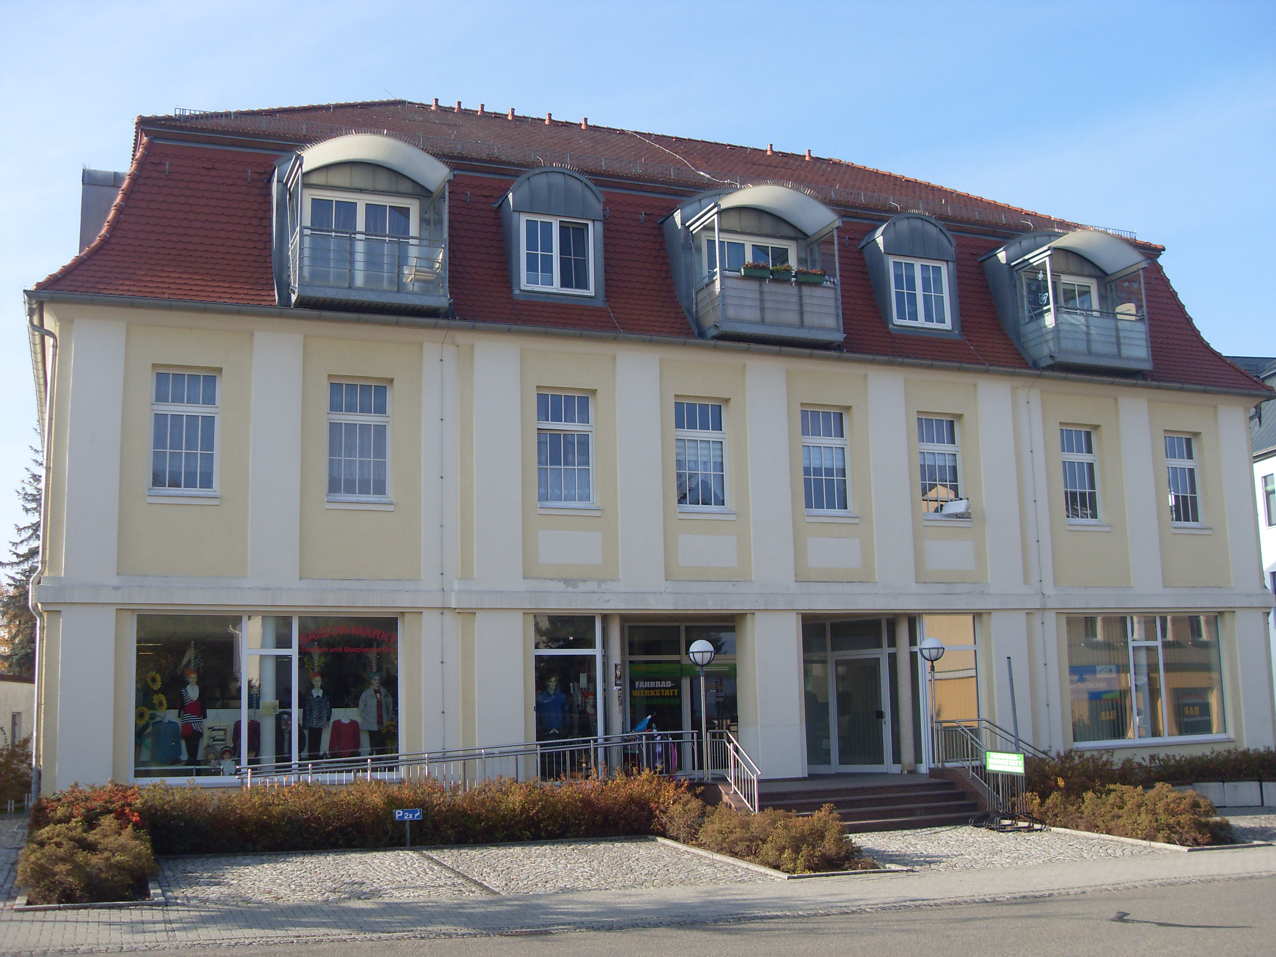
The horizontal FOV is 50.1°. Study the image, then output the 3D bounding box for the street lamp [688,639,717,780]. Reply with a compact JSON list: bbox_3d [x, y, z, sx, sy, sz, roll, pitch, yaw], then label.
[{"bbox_3d":[1.063,3.719,21.955,0.460,2.236,0.460,-1,-9,0],"label":"street lamp"}]

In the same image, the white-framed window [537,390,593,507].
[{"bbox_3d":[-1.262,-0.528,23.494,1.054,1.968,0.120,2,-10,-22],"label":"white-framed window"}]

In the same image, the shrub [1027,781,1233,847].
[{"bbox_3d":[7.416,4.906,20.443,1.498,0.835,3.210,2,-10,-22],"label":"shrub"}]

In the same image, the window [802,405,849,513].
[{"bbox_3d":[3.464,-0.357,25.404,1.054,1.959,0.120,2,-10,-22],"label":"window"}]

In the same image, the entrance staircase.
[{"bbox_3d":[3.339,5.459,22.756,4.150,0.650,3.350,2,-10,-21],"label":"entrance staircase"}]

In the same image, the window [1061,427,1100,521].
[{"bbox_3d":[8.960,-0.095,27.810,1.054,1.916,0.120,2,-10,-22],"label":"window"}]

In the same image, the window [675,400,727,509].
[{"bbox_3d":[1.209,-0.476,26.282,1.110,2.120,0.160,2,-10,-21],"label":"window"}]

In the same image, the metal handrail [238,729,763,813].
[{"bbox_3d":[-1.909,4.460,19.983,7.700,1.300,2.200,2,-10,-21],"label":"metal handrail"}]

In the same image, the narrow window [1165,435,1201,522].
[{"bbox_3d":[12.296,0.018,30.833,1.100,2.130,0.160,2,-10,-21],"label":"narrow window"}]

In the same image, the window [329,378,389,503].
[{"bbox_3d":[-4.578,-0.616,22.343,1.054,1.970,0.120,2,-10,-22],"label":"window"}]

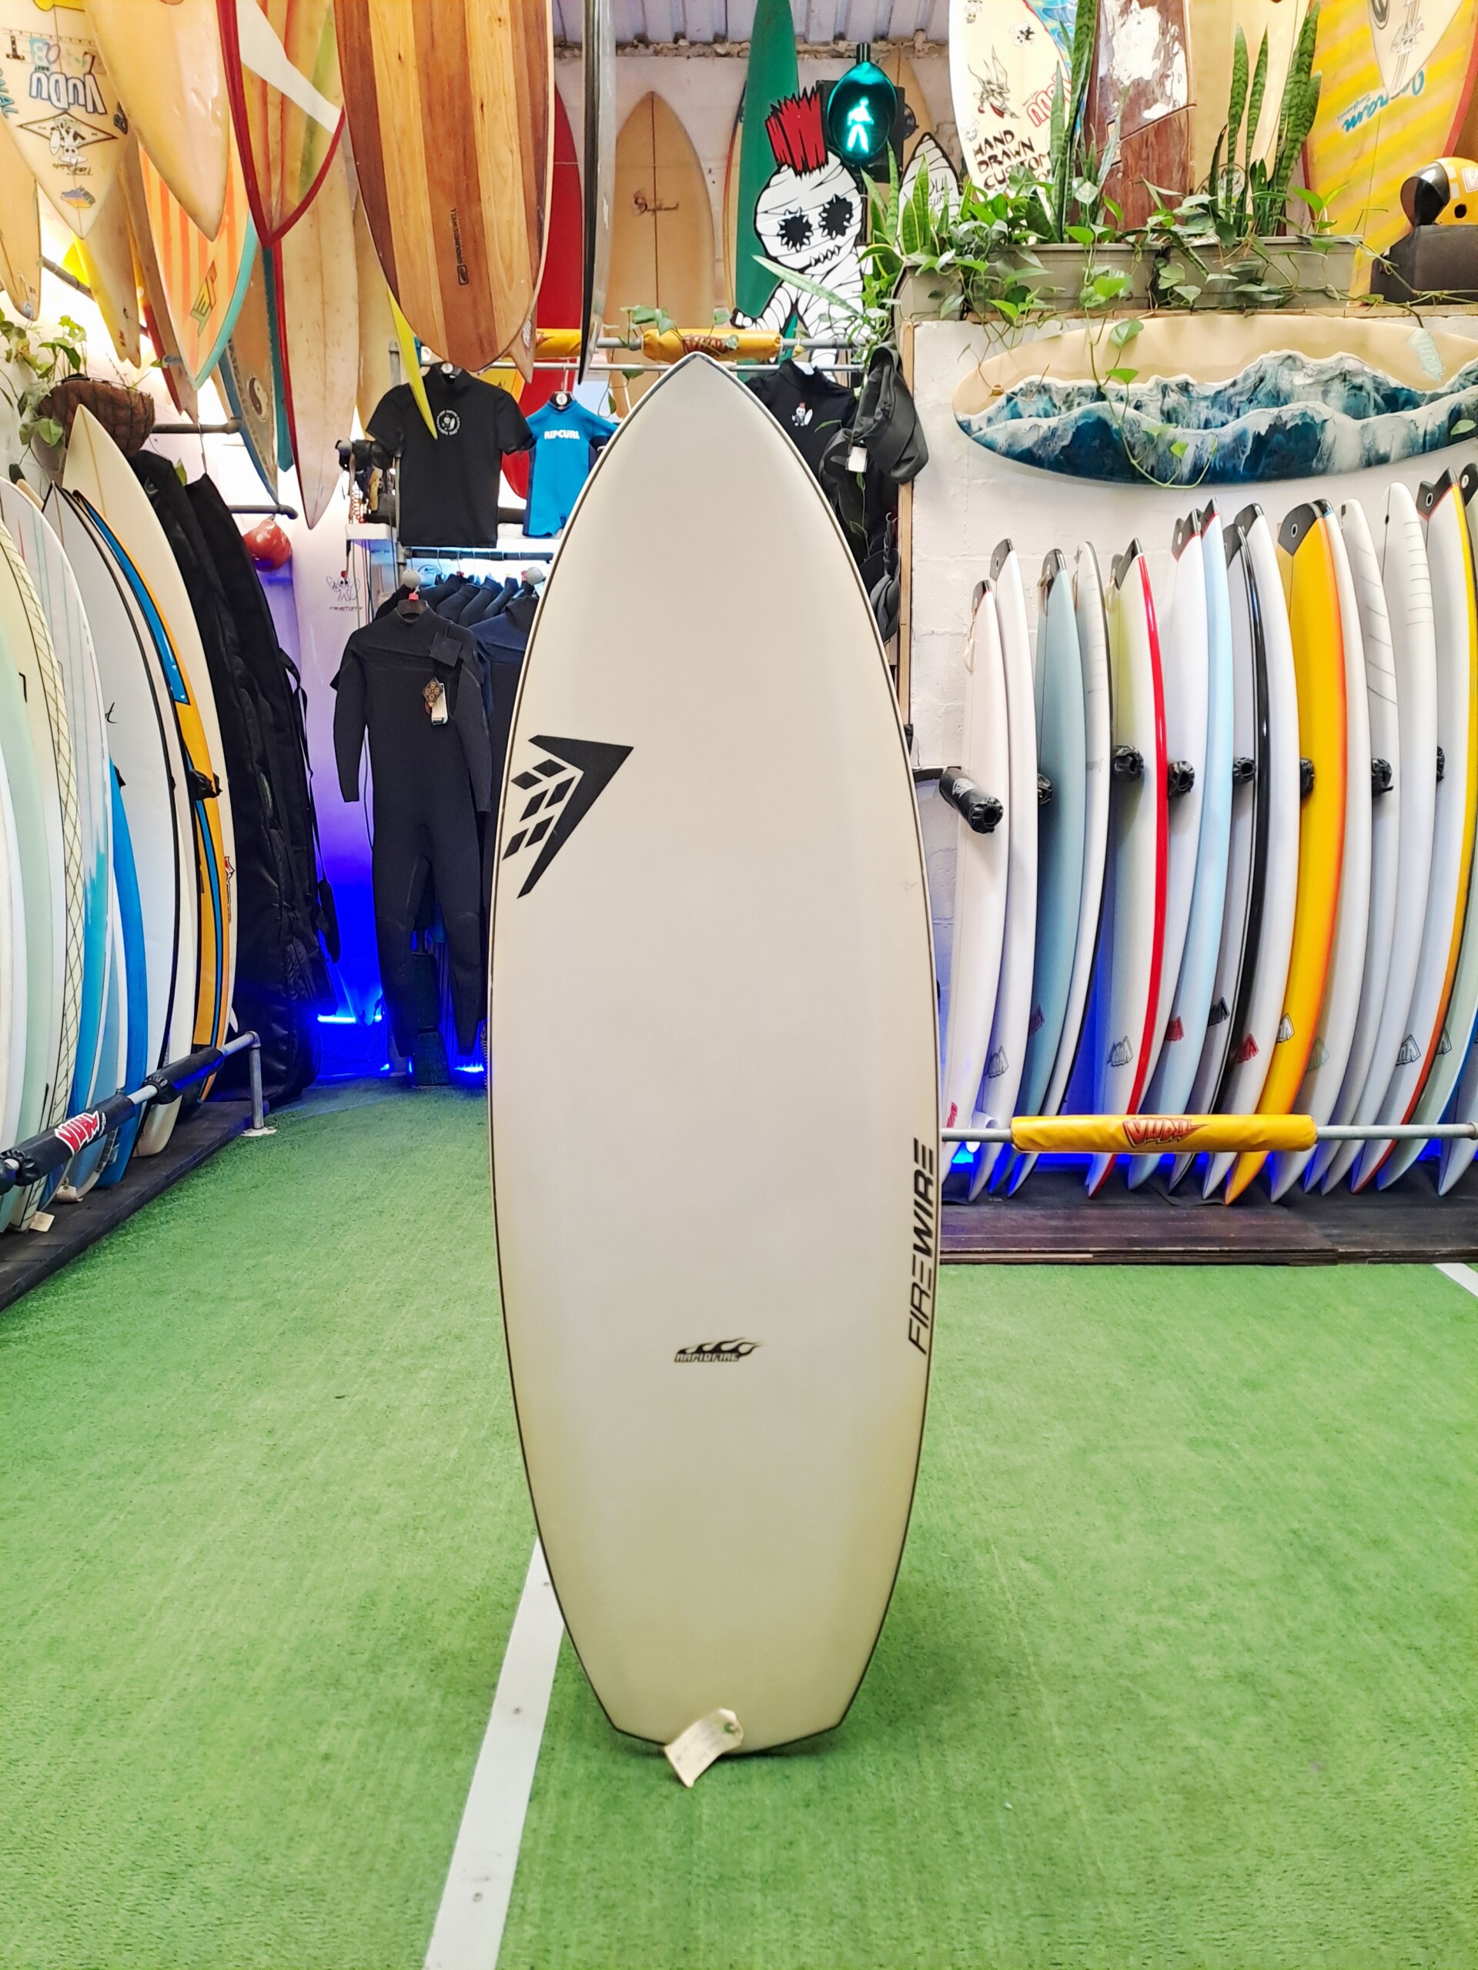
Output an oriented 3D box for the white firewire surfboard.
[{"bbox_3d":[-0.029,0.100,1.673,0.515,1.624,0.110,-1,3,0],"label":"white firewire surfboard"}]

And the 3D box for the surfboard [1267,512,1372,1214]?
[{"bbox_3d":[1.522,-0.337,3.749,0.120,1.842,0.510,3,4,0],"label":"surfboard"}]

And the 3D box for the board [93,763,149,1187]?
[{"bbox_3d":[-1.865,-0.118,3.876,0.480,1.350,0.090,-2,5,0],"label":"board"}]

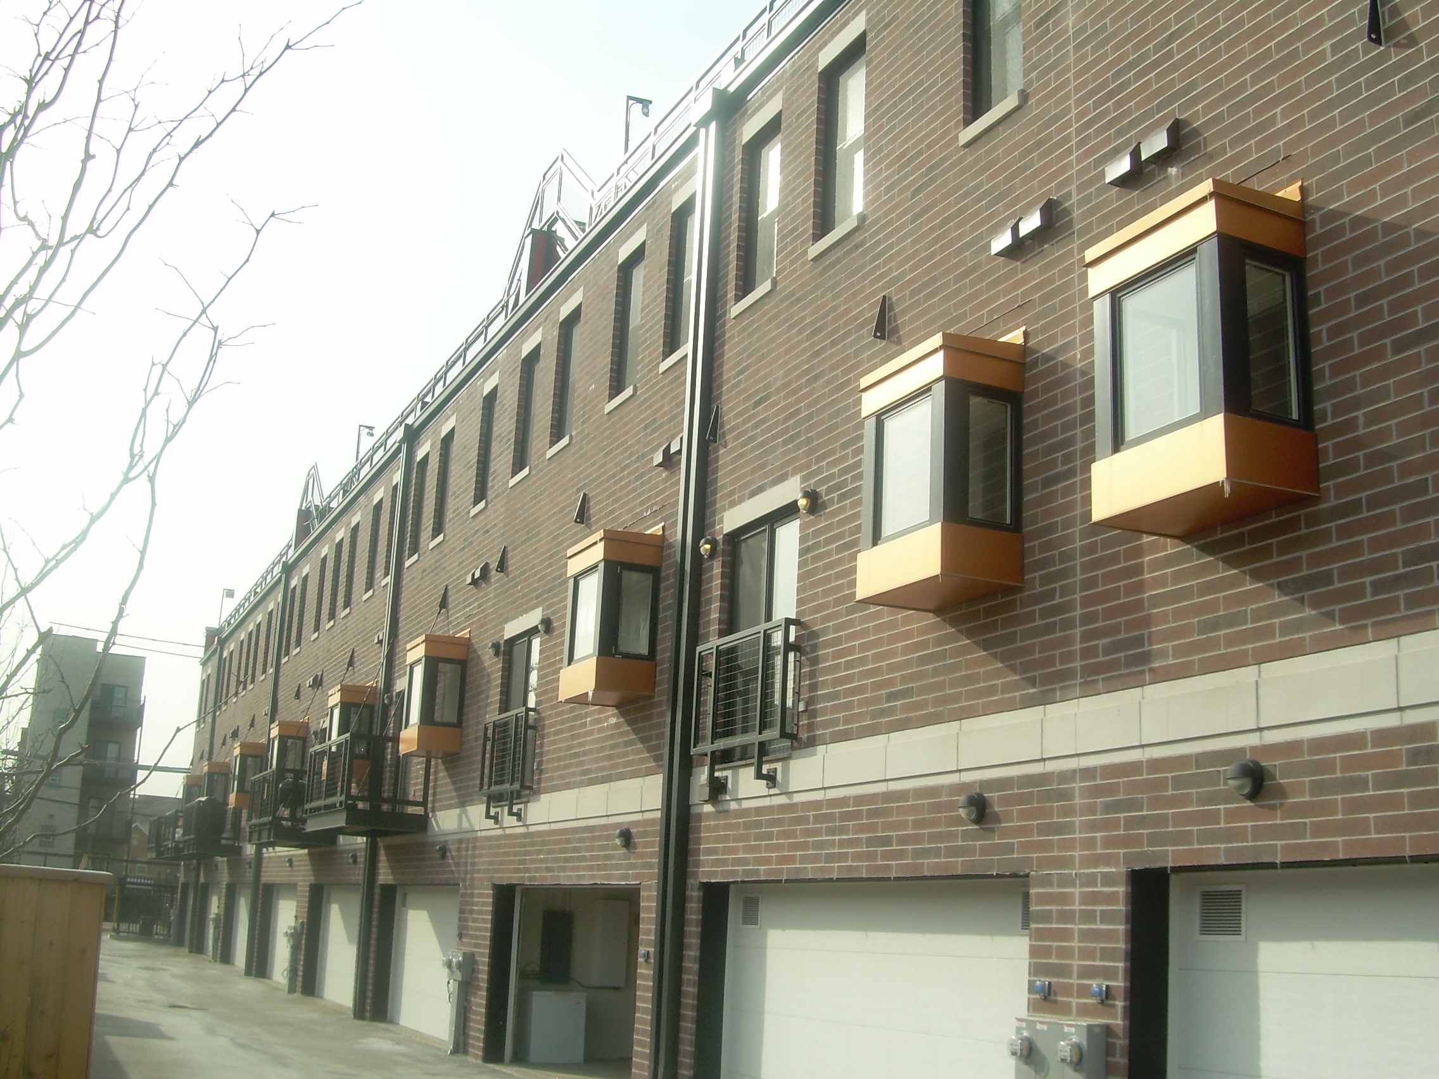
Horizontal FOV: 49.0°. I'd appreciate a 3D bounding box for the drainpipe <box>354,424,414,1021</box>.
[{"bbox_3d":[-5.445,2.811,25.566,0.140,9.760,0.370,9,-15,-23],"label":"drainpipe"}]

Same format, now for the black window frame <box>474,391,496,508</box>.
[{"bbox_3d":[-3.261,-1.306,22.478,0.140,1.700,0.690,9,-15,-23],"label":"black window frame"}]

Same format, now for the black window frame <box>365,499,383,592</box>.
[{"bbox_3d":[-6.239,0.126,28.869,0.140,1.700,0.840,9,-15,-23],"label":"black window frame"}]

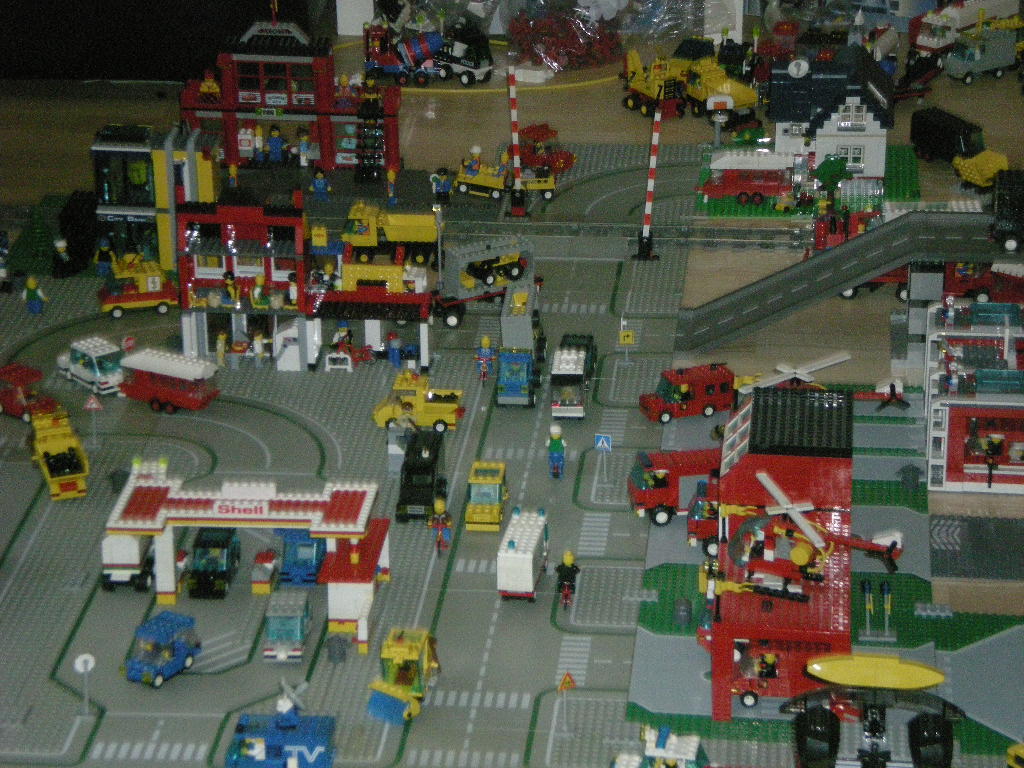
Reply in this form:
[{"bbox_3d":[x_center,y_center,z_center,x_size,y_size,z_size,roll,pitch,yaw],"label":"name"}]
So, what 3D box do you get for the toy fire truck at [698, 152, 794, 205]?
[{"bbox_3d":[0.276,-0.245,3.987,0.112,0.054,0.046,0,22,0],"label":"toy fire truck"}]

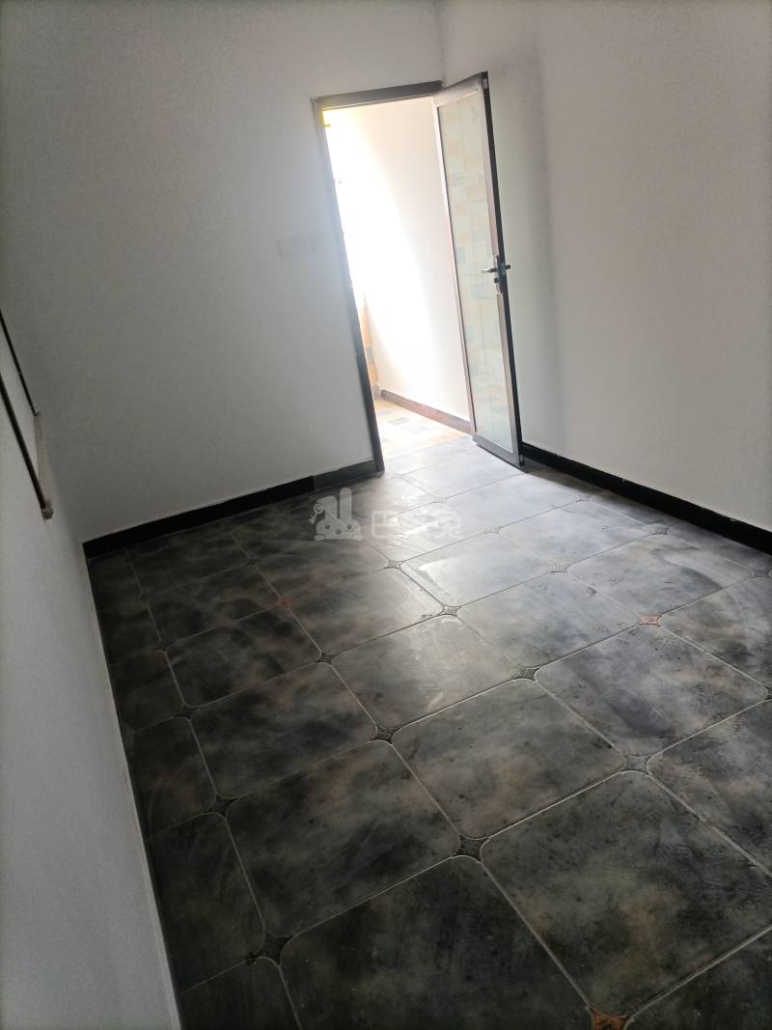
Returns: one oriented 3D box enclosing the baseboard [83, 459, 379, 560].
[{"bbox_3d":[-0.799,-0.055,4.190,1.630,0.087,0.020,-18,24,-19],"label":"baseboard"}]

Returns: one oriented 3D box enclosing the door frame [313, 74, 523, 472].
[{"bbox_3d":[0.243,-1.194,4.103,0.747,1.998,0.644,-18,24,-19],"label":"door frame"}]

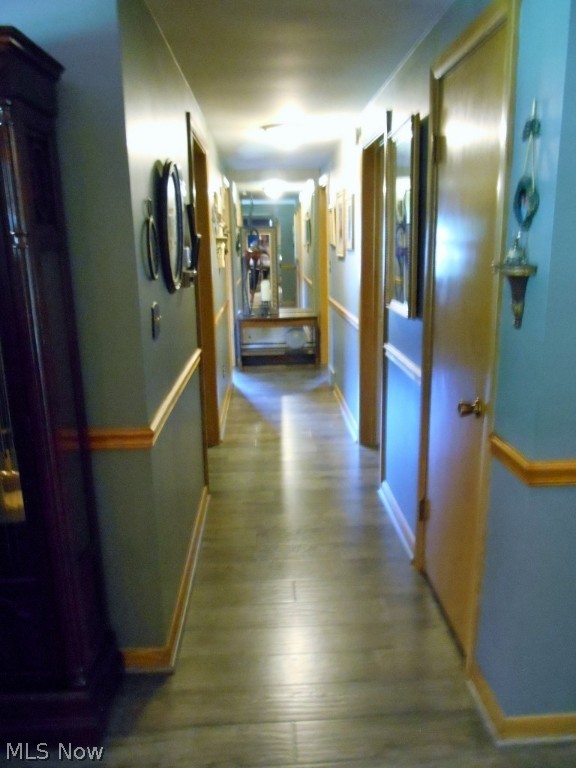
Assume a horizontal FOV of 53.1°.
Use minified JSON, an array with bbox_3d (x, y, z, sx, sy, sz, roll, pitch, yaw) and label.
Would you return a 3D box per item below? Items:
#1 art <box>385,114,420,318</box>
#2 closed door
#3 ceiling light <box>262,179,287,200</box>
[{"bbox_3d":[0.552,-0.775,2.751,0.040,0.860,0.640,-2,14,-2],"label":"art"},{"bbox_3d":[0.624,-0.079,2.103,0.050,2.040,0.590,-2,14,-2],"label":"closed door"},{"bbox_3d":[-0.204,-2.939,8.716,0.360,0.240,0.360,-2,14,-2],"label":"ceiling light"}]

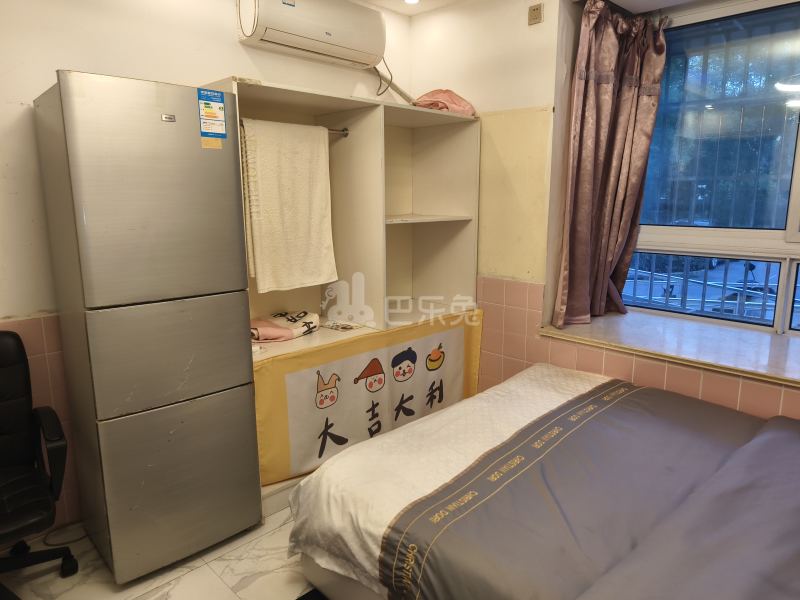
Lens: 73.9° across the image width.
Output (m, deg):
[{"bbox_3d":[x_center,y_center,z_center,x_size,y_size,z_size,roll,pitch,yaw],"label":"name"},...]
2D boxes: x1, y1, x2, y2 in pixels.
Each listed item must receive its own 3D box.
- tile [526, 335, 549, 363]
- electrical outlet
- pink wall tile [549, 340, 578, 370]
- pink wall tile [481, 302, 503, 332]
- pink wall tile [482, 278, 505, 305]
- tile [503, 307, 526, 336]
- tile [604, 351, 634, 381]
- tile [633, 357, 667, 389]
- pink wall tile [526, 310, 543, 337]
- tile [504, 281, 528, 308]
[{"bbox_3d":[0.766,0.284,2.933,0.015,0.150,0.150,-10,14,-42],"label":"tile"},{"bbox_3d":[0.690,-1.459,2.714,0.082,0.086,0.015,10,15,43],"label":"electrical outlet"},{"bbox_3d":[0.887,0.308,2.890,0.150,0.150,0.010,10,15,43],"label":"pink wall tile"},{"bbox_3d":[0.563,0.100,3.163,0.010,0.150,0.150,-11,15,-44],"label":"pink wall tile"},{"bbox_3d":[0.558,-0.047,3.139,0.150,0.150,0.010,10,15,43],"label":"pink wall tile"},{"bbox_3d":[0.668,0.121,3.065,0.150,0.150,0.010,10,15,43],"label":"tile"},{"bbox_3d":[1.071,0.342,2.607,0.015,0.150,0.150,-10,14,-42],"label":"tile"},{"bbox_3d":[1.216,0.366,2.583,0.150,0.150,0.010,10,15,43],"label":"tile"},{"bbox_3d":[0.756,0.136,2.983,0.091,0.150,0.010,10,15,43],"label":"pink wall tile"},{"bbox_3d":[0.663,-0.030,2.988,0.015,0.150,0.150,-10,14,-42],"label":"tile"}]

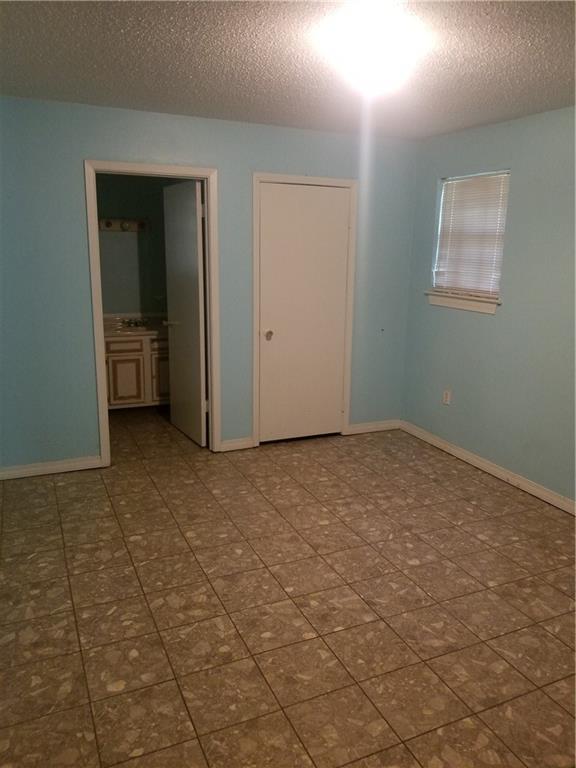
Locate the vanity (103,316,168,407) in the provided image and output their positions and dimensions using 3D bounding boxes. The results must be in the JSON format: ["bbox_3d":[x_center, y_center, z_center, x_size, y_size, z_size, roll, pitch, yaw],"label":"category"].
[{"bbox_3d":[-1.474,-0.181,5.730,0.980,0.860,0.550,-5,14,-23],"label":"vanity"}]

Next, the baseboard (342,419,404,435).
[{"bbox_3d":[0.767,0.388,5.099,0.574,0.088,0.020,-5,14,-23],"label":"baseboard"}]

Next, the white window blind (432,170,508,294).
[{"bbox_3d":[1.335,-1.038,4.274,0.090,0.960,0.762,-5,14,-23],"label":"white window blind"}]

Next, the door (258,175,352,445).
[{"bbox_3d":[0.124,-0.535,4.621,0.757,2.000,0.045,-5,14,-23],"label":"door"}]

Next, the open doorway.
[{"bbox_3d":[-0.945,-0.467,4.197,0.891,2.101,0.150,-5,14,-23],"label":"open doorway"}]

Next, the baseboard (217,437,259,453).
[{"bbox_3d":[-0.403,0.485,4.596,0.300,0.086,0.020,-5,14,-23],"label":"baseboard"}]

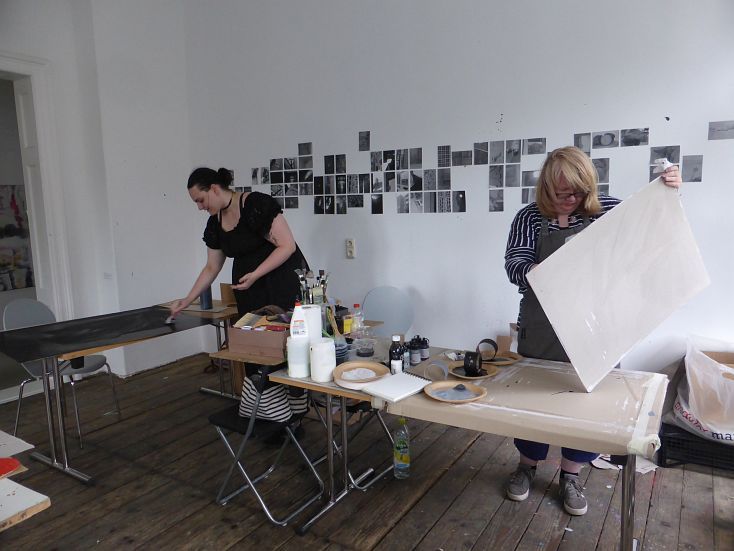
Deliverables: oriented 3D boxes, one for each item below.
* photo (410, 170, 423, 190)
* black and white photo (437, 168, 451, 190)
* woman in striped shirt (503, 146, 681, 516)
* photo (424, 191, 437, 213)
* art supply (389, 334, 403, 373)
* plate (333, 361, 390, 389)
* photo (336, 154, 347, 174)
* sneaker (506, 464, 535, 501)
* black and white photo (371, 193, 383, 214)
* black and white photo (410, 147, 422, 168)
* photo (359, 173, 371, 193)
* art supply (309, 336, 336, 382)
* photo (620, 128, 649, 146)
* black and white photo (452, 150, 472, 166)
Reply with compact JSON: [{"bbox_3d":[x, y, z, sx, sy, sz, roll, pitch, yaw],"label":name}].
[{"bbox_3d":[0.375,-0.719,3.881,0.101,0.151,0.010,4,8,32],"label":"photo"},{"bbox_3d":[0.567,-0.704,3.731,0.100,0.150,0.006,4,9,31],"label":"black and white photo"},{"bbox_3d":[1.054,0.256,2.512,0.735,1.745,0.500,1,8,19],"label":"woman in striped shirt"},{"bbox_3d":[0.475,-0.544,3.812,0.100,0.150,0.006,4,9,31],"label":"photo"},{"bbox_3d":[0.135,0.367,2.330,0.065,0.188,0.065,-1,8,0],"label":"art supply"},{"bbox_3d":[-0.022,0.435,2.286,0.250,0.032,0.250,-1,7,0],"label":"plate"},{"bbox_3d":[-0.200,-0.871,3.989,0.096,0.145,0.004,4,9,33],"label":"photo"},{"bbox_3d":[0.819,1.063,2.679,0.100,0.110,0.255,3,9,28],"label":"sneaker"},{"bbox_3d":[0.081,-0.537,3.853,0.096,0.145,0.004,4,9,33],"label":"black and white photo"},{"bbox_3d":[0.370,-0.877,3.828,0.100,0.150,0.006,4,9,31],"label":"black and white photo"},{"bbox_3d":[-0.018,-0.714,3.975,0.099,0.146,0.006,4,9,33],"label":"photo"},{"bbox_3d":[-0.197,0.381,2.311,0.109,0.180,0.109,-1,8,0],"label":"art supply"},{"bbox_3d":[1.613,-0.829,3.060,0.150,0.100,0.006,4,9,31],"label":"photo"},{"bbox_3d":[0.686,-0.841,3.669,0.151,0.101,0.010,4,8,32],"label":"black and white photo"}]

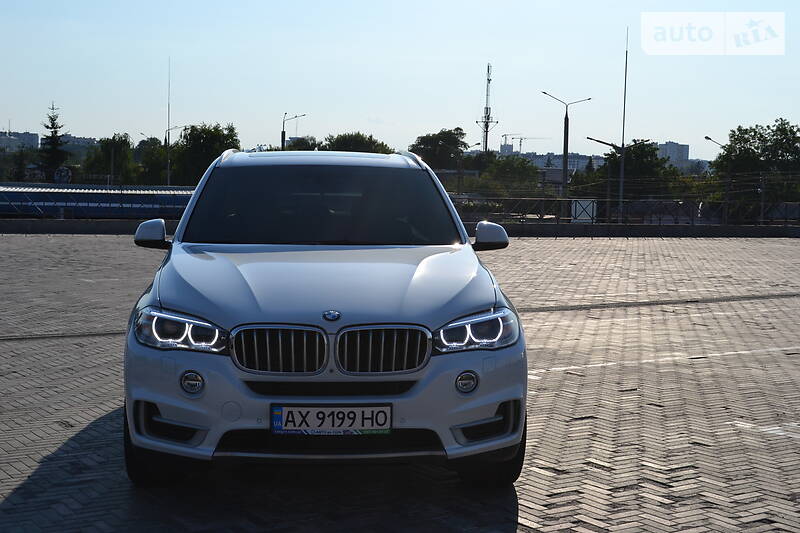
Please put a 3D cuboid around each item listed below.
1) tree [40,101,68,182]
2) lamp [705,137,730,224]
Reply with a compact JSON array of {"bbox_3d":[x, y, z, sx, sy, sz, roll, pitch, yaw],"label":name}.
[{"bbox_3d":[-29.096,-8.456,97.364,3.100,10.660,3.100,1,4,0],"label":"tree"},{"bbox_3d":[27.961,-7.109,102.311,2.300,9.120,0.400,1,4,0],"label":"lamp"}]

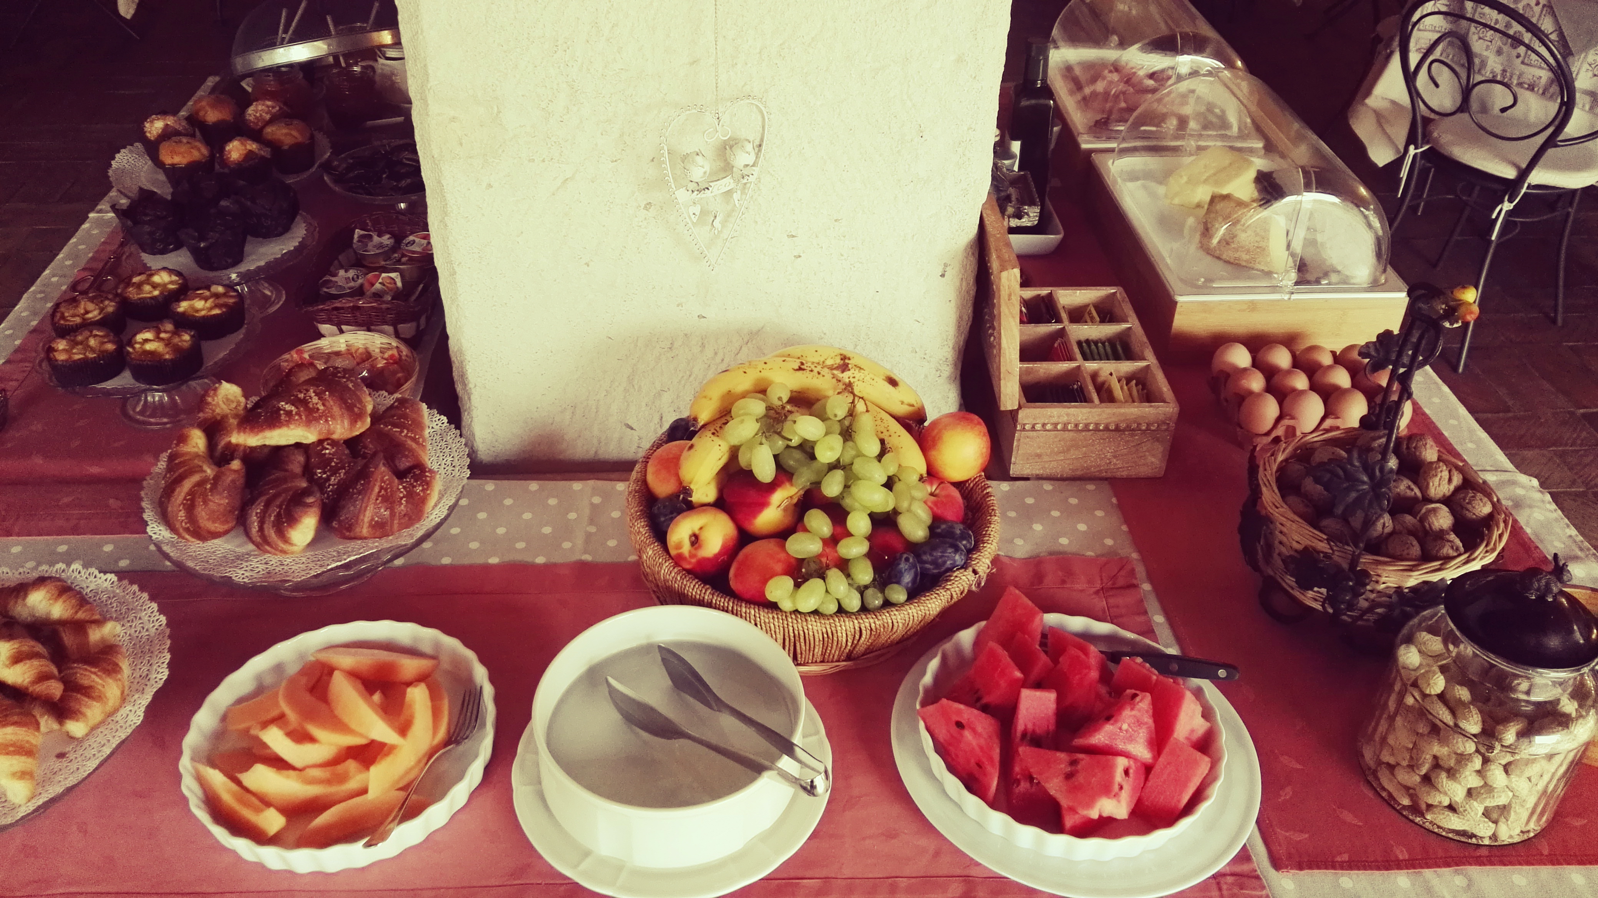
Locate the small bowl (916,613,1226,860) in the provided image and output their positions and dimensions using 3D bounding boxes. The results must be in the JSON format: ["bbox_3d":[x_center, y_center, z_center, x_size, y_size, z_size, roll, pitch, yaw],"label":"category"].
[{"bbox_3d":[0.213,0.228,0.949,0.238,0.044,0.238,1,35,-1],"label":"small bowl"}]

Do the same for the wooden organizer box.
[{"bbox_3d":[0.294,-0.146,1.325,0.201,0.240,0.273,0,35,0],"label":"wooden organizer box"}]

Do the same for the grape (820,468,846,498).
[{"bbox_3d":[0.031,0.031,1.064,0.020,0.028,0.020,23,17,-15],"label":"grape"}]

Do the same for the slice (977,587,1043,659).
[{"bbox_3d":[0.179,0.152,1.008,0.056,0.068,0.042,8,18,3],"label":"slice"}]

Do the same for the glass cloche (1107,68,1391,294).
[{"bbox_3d":[0.608,-0.371,1.601,0.257,0.153,0.408,0,35,-1],"label":"glass cloche"}]

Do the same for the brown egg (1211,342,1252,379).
[{"bbox_3d":[0.515,-0.101,1.414,0.044,0.056,0.044,2,35,0],"label":"brown egg"}]

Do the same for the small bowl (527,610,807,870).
[{"bbox_3d":[-0.098,0.221,0.911,0.204,0.082,0.204,1,35,-1],"label":"small bowl"}]

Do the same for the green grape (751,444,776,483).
[{"bbox_3d":[-0.031,0.012,1.027,0.021,0.033,0.021,-6,7,-2],"label":"green grape"}]

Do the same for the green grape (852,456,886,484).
[{"bbox_3d":[0.059,0.018,1.006,0.029,0.021,0.021,31,30,-3],"label":"green grape"}]

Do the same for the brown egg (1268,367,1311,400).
[{"bbox_3d":[0.566,-0.068,1.369,0.044,0.056,0.044,2,35,0],"label":"brown egg"}]

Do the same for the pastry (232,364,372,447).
[{"bbox_3d":[-0.463,-0.041,1.106,0.126,0.060,0.070,-20,34,-7],"label":"pastry"}]

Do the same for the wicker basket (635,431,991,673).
[{"bbox_3d":[0.012,0.080,1.119,0.347,0.099,0.347,0,35,0],"label":"wicker basket"}]

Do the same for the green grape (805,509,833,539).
[{"bbox_3d":[0.017,0.061,0.980,0.021,0.028,0.021,-36,4,22],"label":"green grape"}]

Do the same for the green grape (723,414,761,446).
[{"bbox_3d":[-0.051,-0.017,1.055,0.034,0.024,0.024,-24,2,3],"label":"green grape"}]

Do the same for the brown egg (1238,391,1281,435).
[{"bbox_3d":[0.501,-0.037,1.289,0.045,0.056,0.045,0,35,0],"label":"brown egg"}]

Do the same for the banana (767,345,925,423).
[{"bbox_3d":[0.047,-0.064,1.131,0.160,0.054,0.042,20,17,-6],"label":"banana"}]

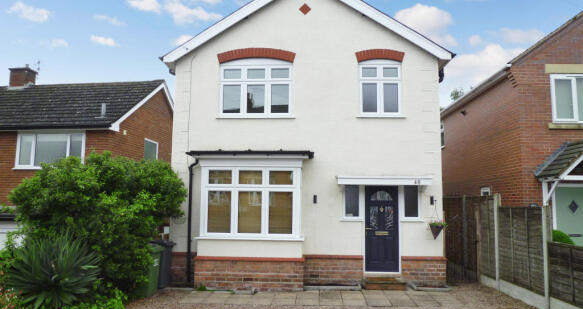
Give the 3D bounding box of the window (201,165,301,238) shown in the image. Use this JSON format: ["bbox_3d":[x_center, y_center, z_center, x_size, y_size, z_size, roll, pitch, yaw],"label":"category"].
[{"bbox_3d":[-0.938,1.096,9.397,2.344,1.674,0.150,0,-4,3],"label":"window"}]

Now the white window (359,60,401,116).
[{"bbox_3d":[2.072,-1.532,9.485,0.977,1.395,0.120,0,-6,4],"label":"white window"}]

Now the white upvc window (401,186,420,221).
[{"bbox_3d":[2.692,1.086,9.167,0.431,0.806,0.120,0,-6,4],"label":"white upvc window"}]

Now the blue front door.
[{"bbox_3d":[2.141,1.758,9.628,0.818,2.032,0.080,0,-4,3],"label":"blue front door"}]

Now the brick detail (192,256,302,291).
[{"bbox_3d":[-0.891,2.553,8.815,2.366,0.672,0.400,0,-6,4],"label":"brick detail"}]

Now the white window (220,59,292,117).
[{"bbox_3d":[-0.835,-1.565,9.704,1.733,1.469,0.120,0,-6,4],"label":"white window"}]

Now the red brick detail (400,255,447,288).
[{"bbox_3d":[3.076,2.724,9.477,1.030,0.684,0.180,0,-4,3],"label":"red brick detail"}]

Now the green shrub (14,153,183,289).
[{"bbox_3d":[-4.154,1.456,8.632,3.600,3.007,2.500,0,-4,3],"label":"green shrub"}]

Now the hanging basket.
[{"bbox_3d":[3.335,1.743,9.238,0.423,0.396,0.360,0,-4,3],"label":"hanging basket"}]

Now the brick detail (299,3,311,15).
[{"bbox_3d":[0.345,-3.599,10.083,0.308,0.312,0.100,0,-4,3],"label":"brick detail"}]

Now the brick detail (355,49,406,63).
[{"bbox_3d":[2.163,-2.391,9.908,1.202,0.344,0.120,0,-4,3],"label":"brick detail"}]

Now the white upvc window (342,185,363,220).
[{"bbox_3d":[1.467,1.153,9.709,0.475,0.872,0.100,0,-4,3],"label":"white upvc window"}]

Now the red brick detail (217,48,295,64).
[{"bbox_3d":[-0.838,-2.363,9.766,1.904,0.377,0.120,0,-6,4],"label":"red brick detail"}]

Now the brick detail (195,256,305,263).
[{"bbox_3d":[-0.958,2.397,9.242,2.512,0.087,0.140,0,-4,3],"label":"brick detail"}]

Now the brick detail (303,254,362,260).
[{"bbox_3d":[0.940,2.316,9.119,1.334,0.114,0.120,0,-6,4],"label":"brick detail"}]

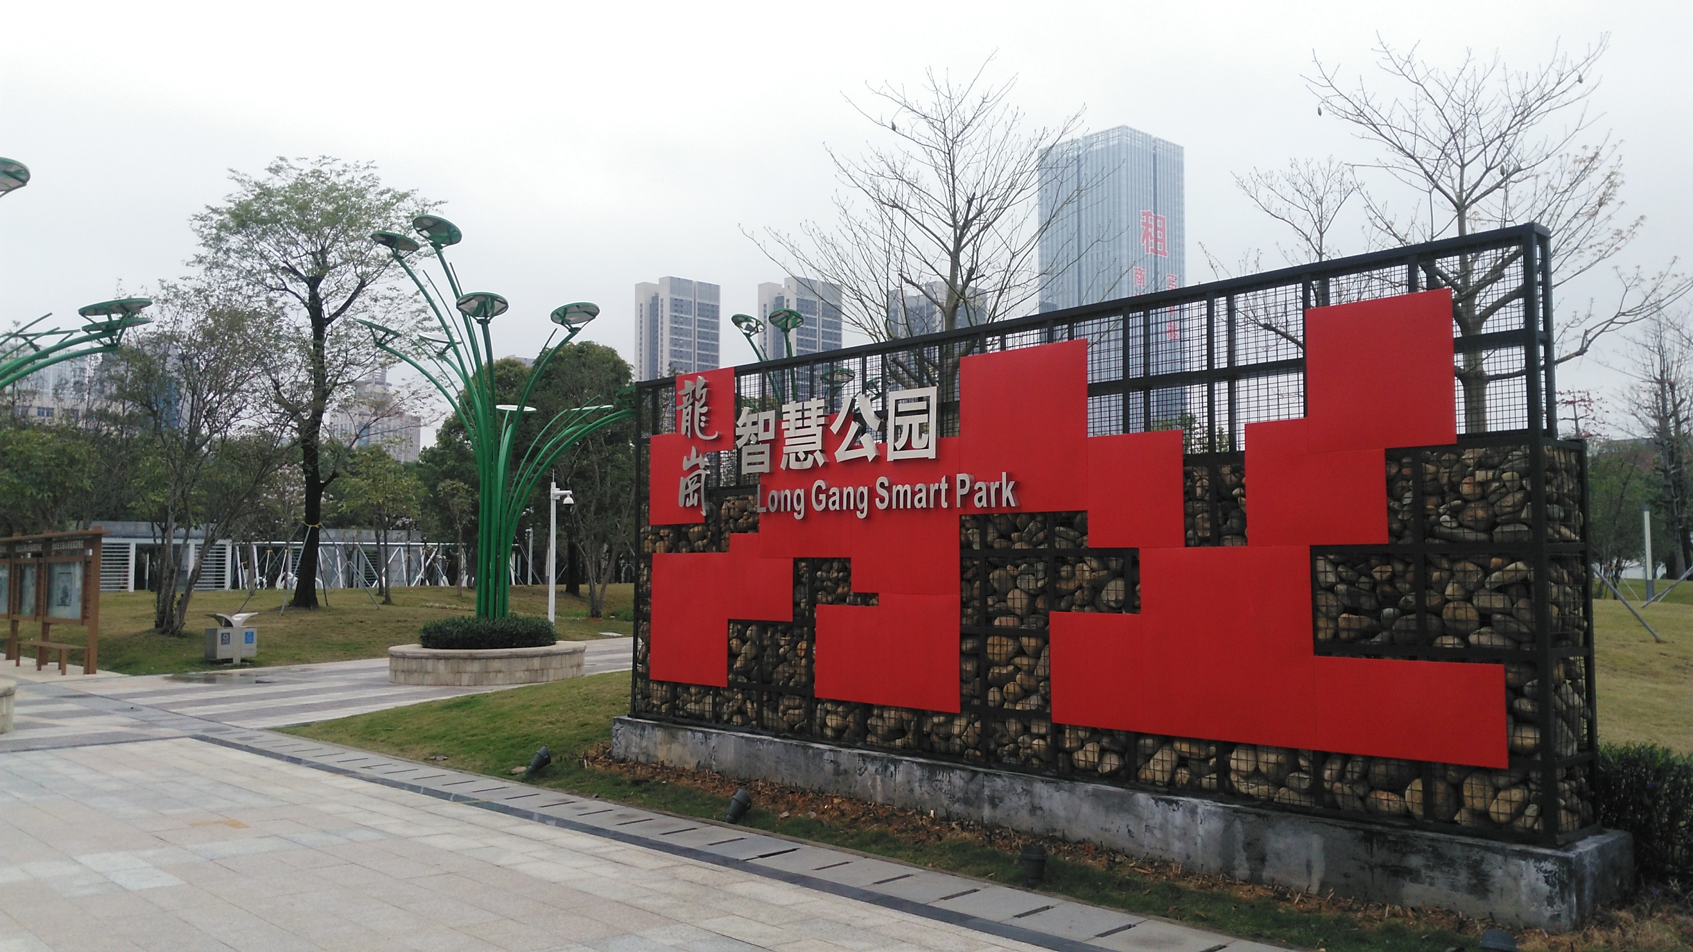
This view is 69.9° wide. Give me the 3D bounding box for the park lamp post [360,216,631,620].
[{"bbox_3d":[-5.472,-0.726,19.457,4.600,7.020,4.400,1,-5,-16],"label":"park lamp post"}]

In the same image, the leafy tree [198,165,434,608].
[{"bbox_3d":[-15.525,-2.785,35.221,6.722,13.225,6.722,2,-5,-24],"label":"leafy tree"}]

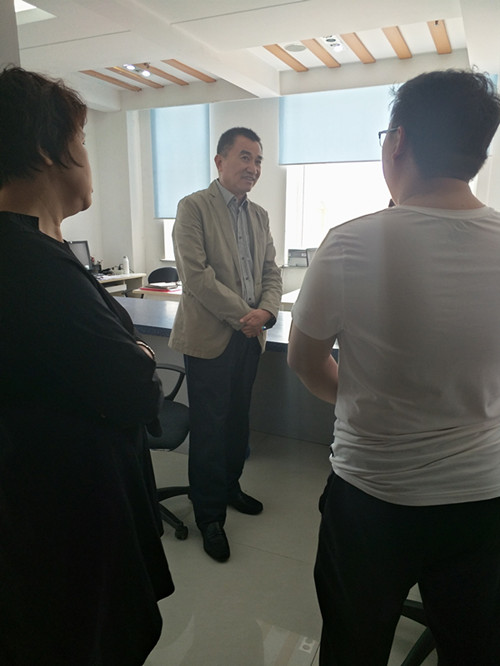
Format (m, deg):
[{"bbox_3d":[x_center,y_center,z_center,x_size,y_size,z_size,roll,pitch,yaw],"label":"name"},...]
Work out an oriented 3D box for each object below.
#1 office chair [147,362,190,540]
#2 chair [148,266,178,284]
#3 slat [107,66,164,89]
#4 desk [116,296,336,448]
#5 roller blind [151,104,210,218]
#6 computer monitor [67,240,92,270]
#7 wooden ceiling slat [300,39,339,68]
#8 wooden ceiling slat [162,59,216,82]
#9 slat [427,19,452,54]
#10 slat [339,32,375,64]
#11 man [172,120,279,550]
[{"bbox_3d":[-0.437,0.427,2.189,0.580,0.880,0.590,7,16,25],"label":"office chair"},{"bbox_3d":[-0.892,-0.153,4.444,0.590,0.880,0.580,7,16,25],"label":"chair"},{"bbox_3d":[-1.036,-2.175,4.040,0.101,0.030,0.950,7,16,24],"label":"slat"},{"bbox_3d":[-0.249,0.303,2.805,2.200,0.790,0.630,7,16,24],"label":"desk"},{"bbox_3d":[-0.654,-1.625,4.575,0.645,1.050,0.050,7,16,24],"label":"roller blind"},{"bbox_3d":[-1.620,-0.609,4.228,0.170,0.360,0.440,10,18,33],"label":"computer monitor"},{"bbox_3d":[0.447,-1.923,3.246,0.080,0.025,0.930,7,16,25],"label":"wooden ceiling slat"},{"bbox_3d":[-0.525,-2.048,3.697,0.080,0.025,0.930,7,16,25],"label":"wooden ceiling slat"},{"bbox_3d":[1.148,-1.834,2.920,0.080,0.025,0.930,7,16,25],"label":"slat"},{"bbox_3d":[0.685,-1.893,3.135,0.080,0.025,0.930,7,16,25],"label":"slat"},{"bbox_3d":[-0.082,0.063,1.968,0.500,1.680,0.370,-12,19,-39],"label":"man"}]

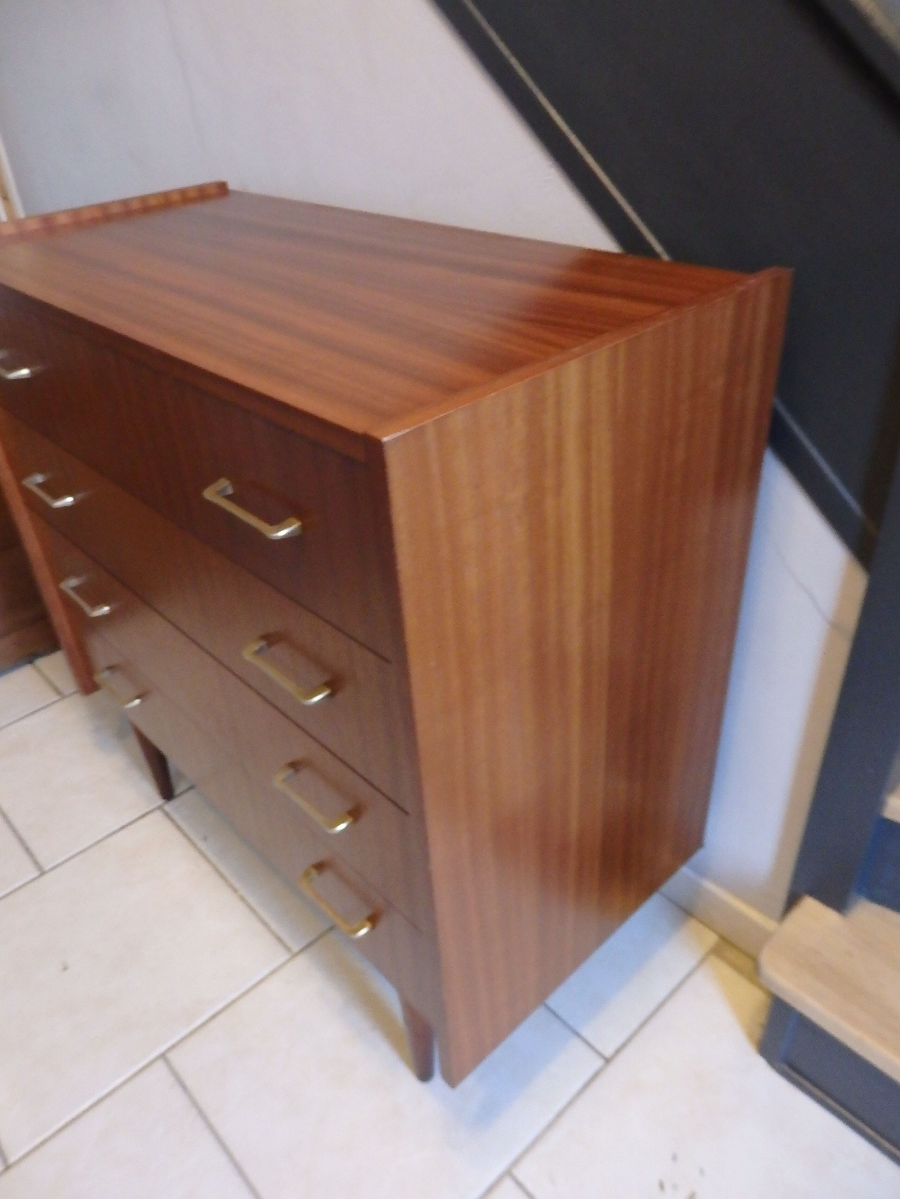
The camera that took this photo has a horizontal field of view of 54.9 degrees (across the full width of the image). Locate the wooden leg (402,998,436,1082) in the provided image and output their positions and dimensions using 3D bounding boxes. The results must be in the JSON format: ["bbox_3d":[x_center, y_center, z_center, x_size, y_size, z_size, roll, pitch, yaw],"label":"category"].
[{"bbox_3d":[-0.035,0.511,1.011,0.036,0.182,0.036,-3,34,2],"label":"wooden leg"}]

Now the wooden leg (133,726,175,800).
[{"bbox_3d":[-0.481,0.261,1.422,0.036,0.182,0.036,-30,42,-32],"label":"wooden leg"}]

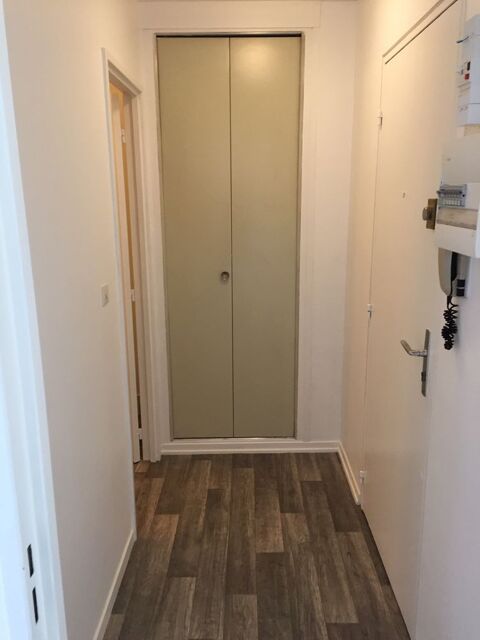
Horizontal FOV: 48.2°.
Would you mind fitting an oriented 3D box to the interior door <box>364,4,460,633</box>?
[{"bbox_3d":[0.614,0.046,2.043,0.060,2.040,0.845,-1,13,0],"label":"interior door"}]

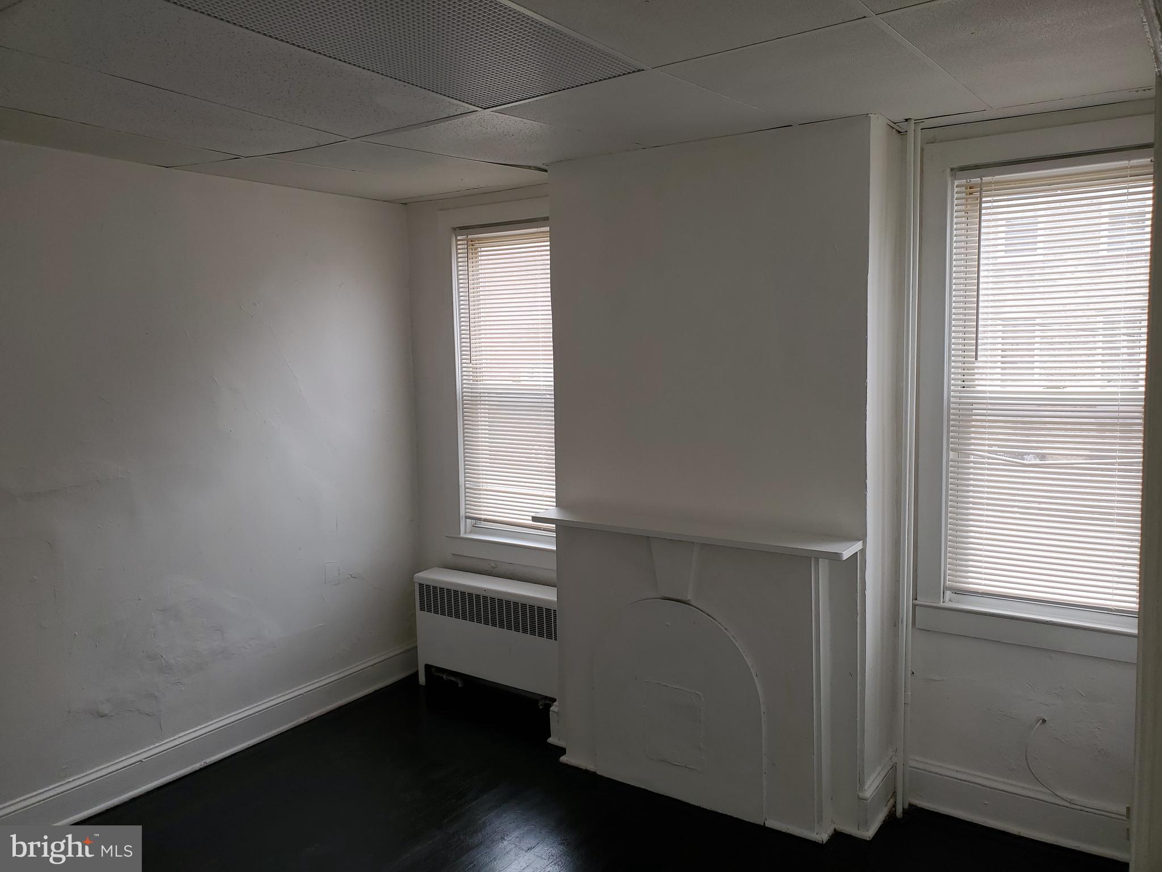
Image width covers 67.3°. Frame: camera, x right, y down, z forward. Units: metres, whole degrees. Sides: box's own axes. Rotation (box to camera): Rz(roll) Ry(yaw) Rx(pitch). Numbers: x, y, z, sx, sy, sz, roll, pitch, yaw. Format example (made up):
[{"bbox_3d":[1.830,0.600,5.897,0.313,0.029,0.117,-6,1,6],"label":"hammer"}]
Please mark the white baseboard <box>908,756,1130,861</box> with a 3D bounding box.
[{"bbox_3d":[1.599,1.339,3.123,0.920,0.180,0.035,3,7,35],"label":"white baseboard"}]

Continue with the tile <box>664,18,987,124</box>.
[{"bbox_3d":[0.788,-1.063,2.659,0.610,0.020,1.130,3,7,38],"label":"tile"}]

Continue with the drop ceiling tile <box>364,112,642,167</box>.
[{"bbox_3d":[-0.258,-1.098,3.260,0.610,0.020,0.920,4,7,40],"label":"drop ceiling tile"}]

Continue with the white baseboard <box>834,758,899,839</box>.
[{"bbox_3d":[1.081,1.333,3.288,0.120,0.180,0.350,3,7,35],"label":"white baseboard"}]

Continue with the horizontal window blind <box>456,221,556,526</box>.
[{"bbox_3d":[-0.334,-0.261,4.368,0.680,1.570,0.100,3,7,35],"label":"horizontal window blind"}]

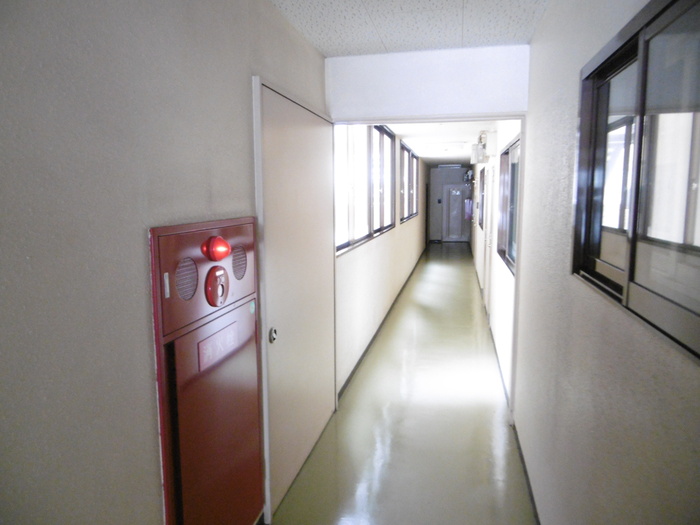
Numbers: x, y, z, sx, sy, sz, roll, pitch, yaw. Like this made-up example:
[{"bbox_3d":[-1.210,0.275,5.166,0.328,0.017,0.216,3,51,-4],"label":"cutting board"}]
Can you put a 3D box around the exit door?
[{"bbox_3d":[3.527,-1.593,15.949,0.900,1.900,0.050,2,8,12],"label":"exit door"}]

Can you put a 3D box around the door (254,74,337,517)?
[{"bbox_3d":[-0.266,0.158,2.817,0.045,2.031,1.201,2,8,12],"label":"door"}]

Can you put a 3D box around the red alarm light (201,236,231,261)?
[{"bbox_3d":[-0.470,-0.045,1.727,0.090,0.088,0.088,2,8,12],"label":"red alarm light"}]

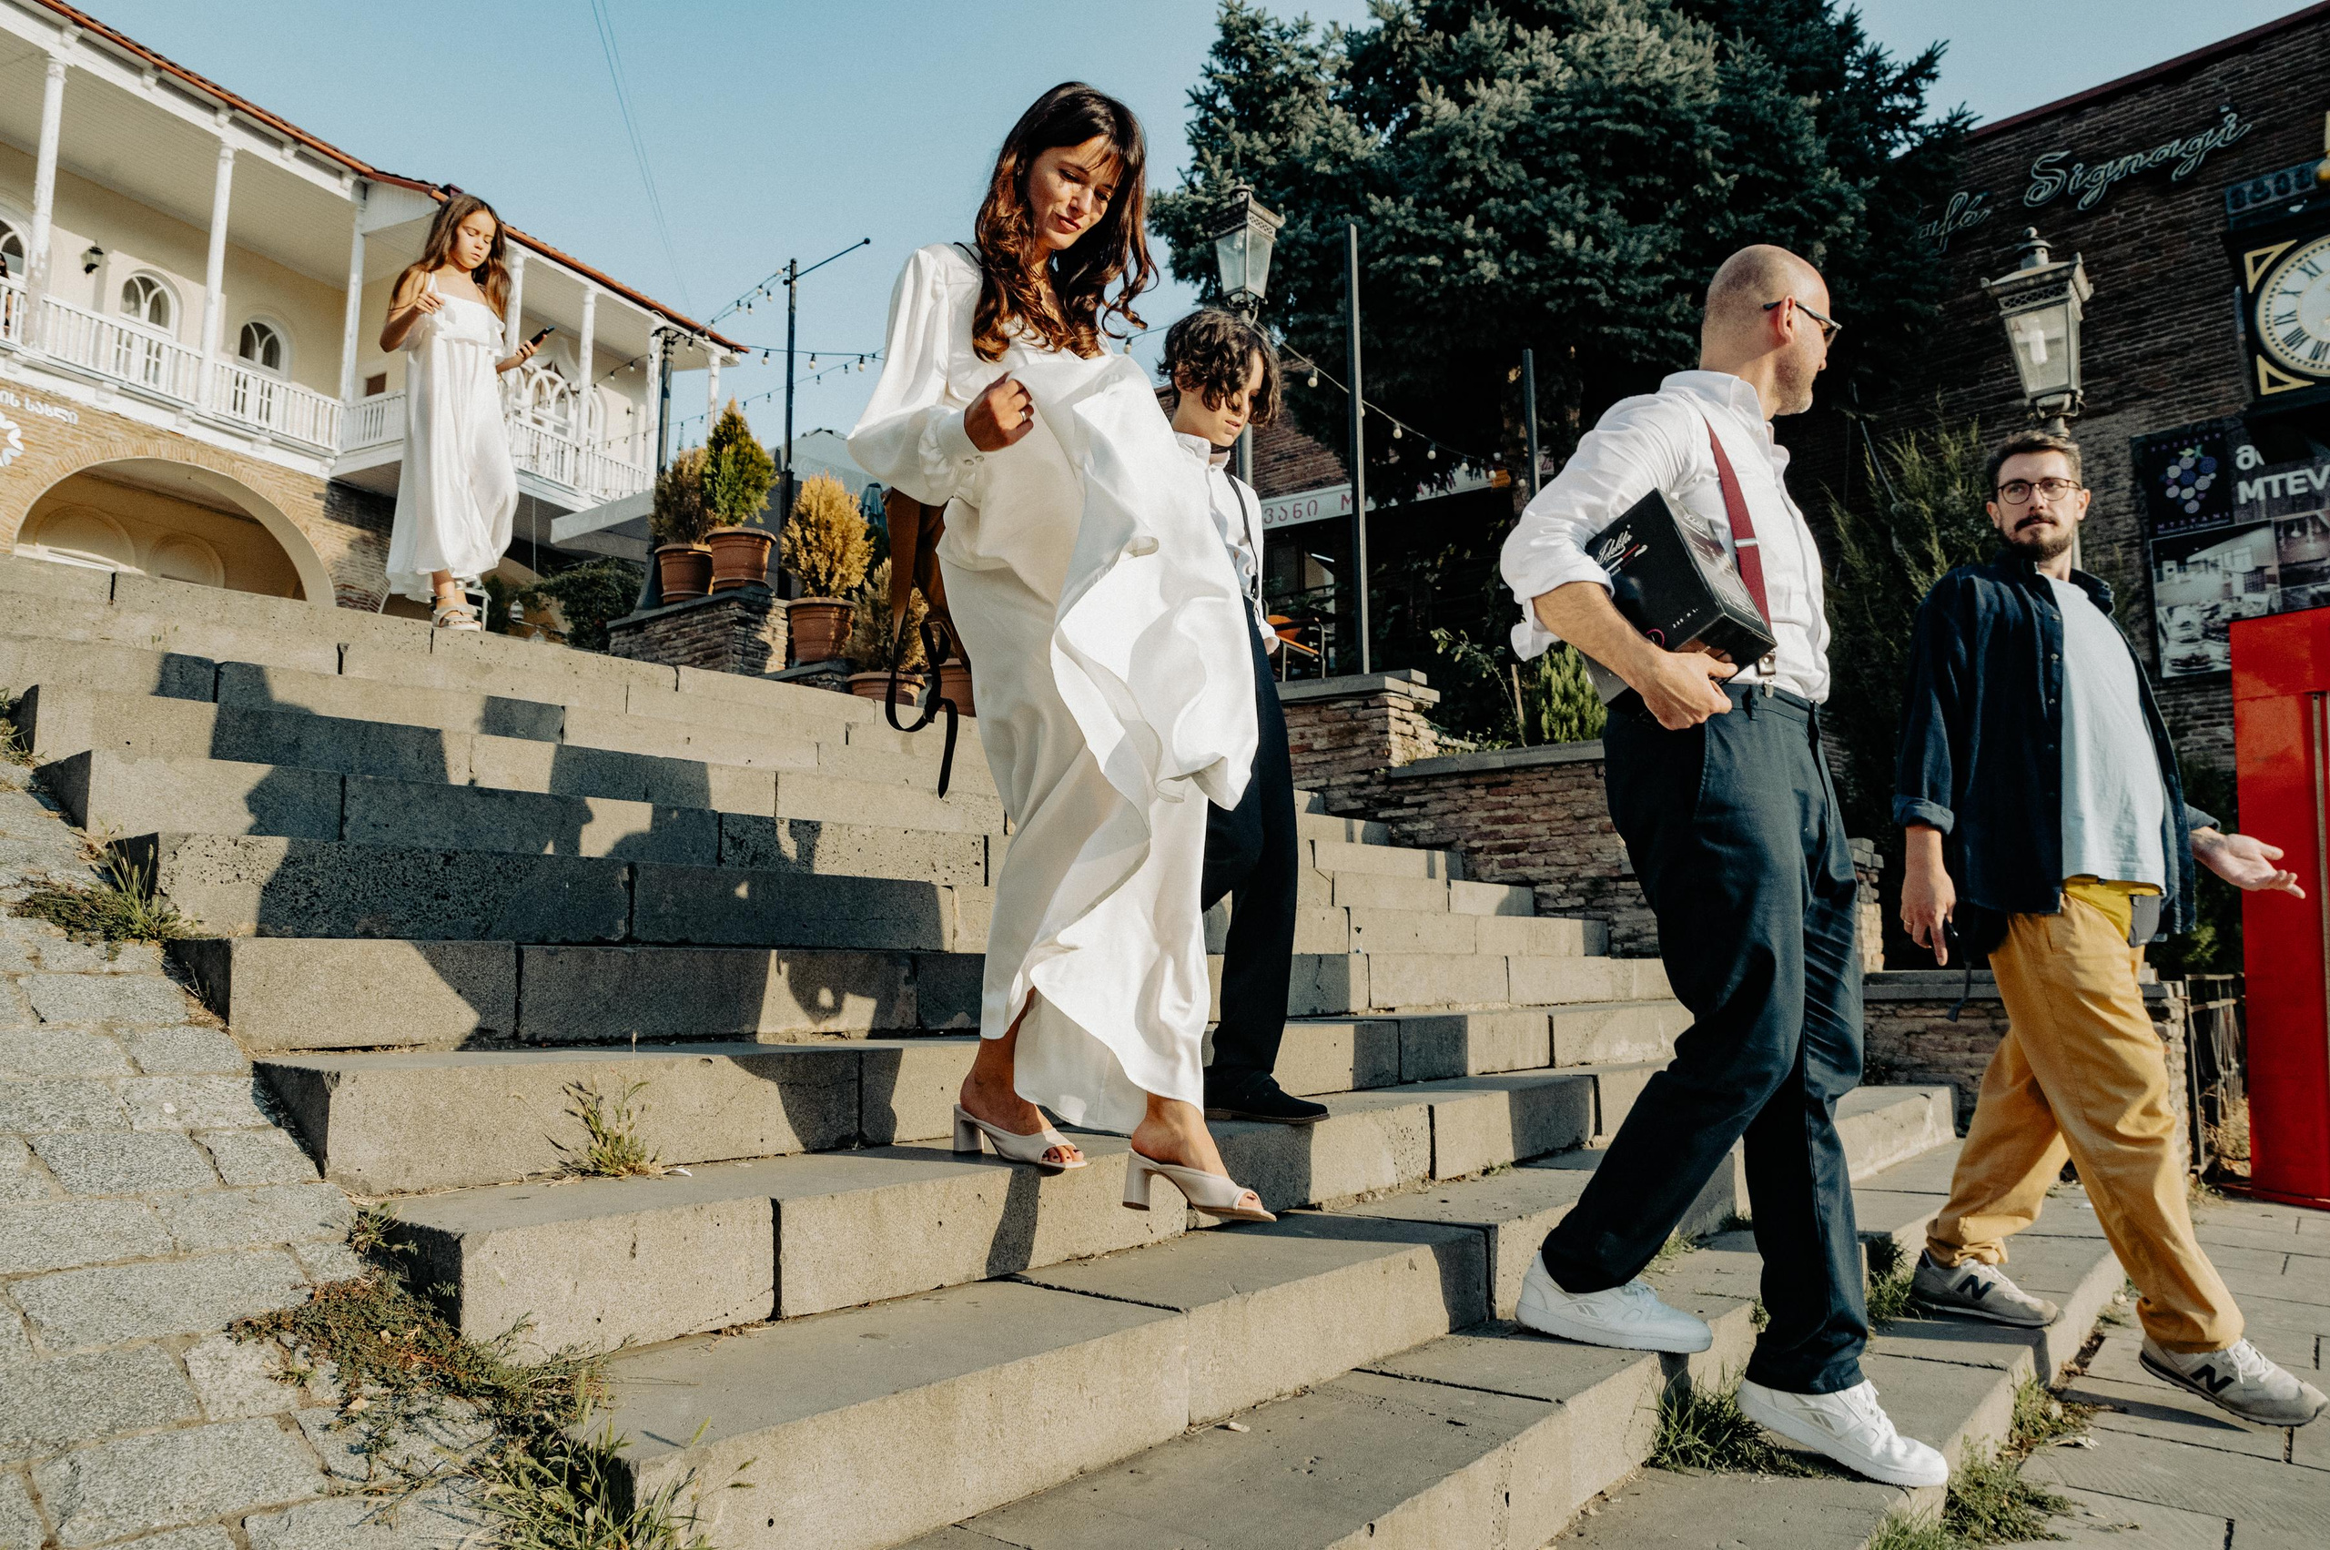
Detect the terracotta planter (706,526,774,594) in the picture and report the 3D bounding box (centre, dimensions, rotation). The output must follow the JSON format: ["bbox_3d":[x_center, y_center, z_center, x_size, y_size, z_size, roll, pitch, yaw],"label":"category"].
[{"bbox_3d":[-2.653,-1.359,9.660,0.423,0.384,0.423,-1,-8,0],"label":"terracotta planter"}]

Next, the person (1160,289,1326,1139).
[{"bbox_3d":[0.101,-0.140,2.886,0.420,1.520,0.420,-4,-8,37],"label":"person"}]

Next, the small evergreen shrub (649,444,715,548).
[{"bbox_3d":[-3.123,-1.795,10.077,0.421,0.655,0.421,-7,-10,37],"label":"small evergreen shrub"}]

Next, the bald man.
[{"bbox_3d":[0.805,0.088,2.435,0.608,1.824,0.517,-7,-10,34],"label":"bald man"}]

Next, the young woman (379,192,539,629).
[{"bbox_3d":[-1.864,-0.971,4.143,0.410,1.216,0.410,-9,-11,42],"label":"young woman"}]

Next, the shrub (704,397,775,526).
[{"bbox_3d":[-2.666,-1.934,9.742,0.452,0.802,0.452,-1,-8,0],"label":"shrub"}]

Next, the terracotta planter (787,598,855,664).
[{"bbox_3d":[-2.011,-0.871,9.104,0.394,0.372,0.394,-1,-8,0],"label":"terracotta planter"}]

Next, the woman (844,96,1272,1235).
[{"bbox_3d":[-0.115,-0.217,2.170,0.456,1.611,0.532,7,-11,-44],"label":"woman"}]

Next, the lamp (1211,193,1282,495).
[{"bbox_3d":[0.455,-1.727,8.010,0.350,2.800,0.350,-7,-10,37],"label":"lamp"}]

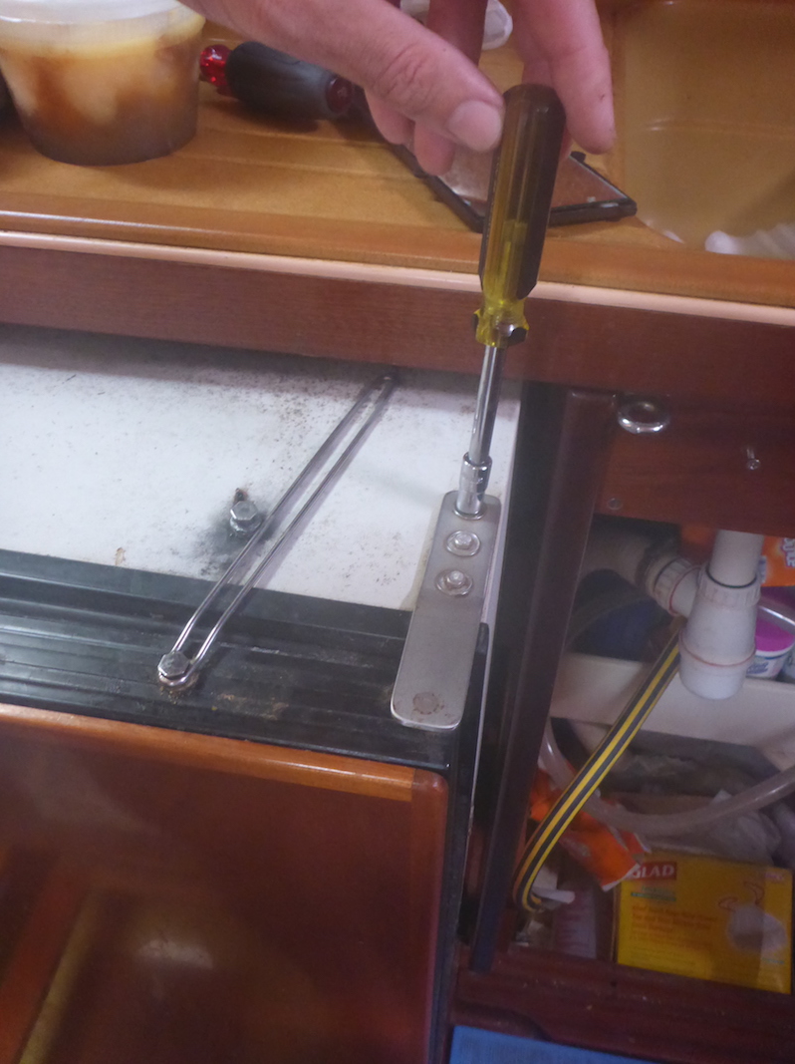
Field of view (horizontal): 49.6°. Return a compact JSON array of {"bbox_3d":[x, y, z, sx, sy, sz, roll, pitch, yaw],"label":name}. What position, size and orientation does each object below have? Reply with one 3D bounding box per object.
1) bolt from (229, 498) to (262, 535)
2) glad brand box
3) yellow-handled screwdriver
[{"bbox_3d":[-0.067,-0.006,0.380,0.013,0.009,0.013,7,47,7],"label":"bolt"},{"bbox_3d":[0.373,0.472,1.062,0.201,0.055,0.136,7,72,7],"label":"glad brand box"},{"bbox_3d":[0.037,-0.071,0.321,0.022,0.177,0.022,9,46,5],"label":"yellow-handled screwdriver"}]

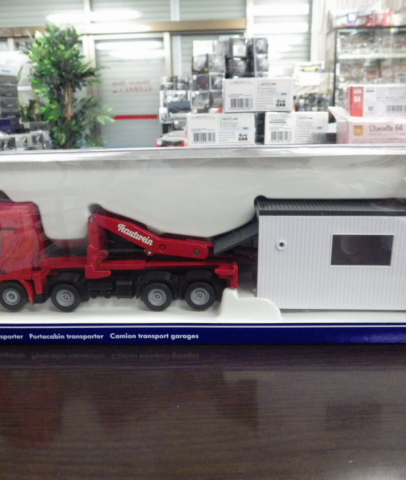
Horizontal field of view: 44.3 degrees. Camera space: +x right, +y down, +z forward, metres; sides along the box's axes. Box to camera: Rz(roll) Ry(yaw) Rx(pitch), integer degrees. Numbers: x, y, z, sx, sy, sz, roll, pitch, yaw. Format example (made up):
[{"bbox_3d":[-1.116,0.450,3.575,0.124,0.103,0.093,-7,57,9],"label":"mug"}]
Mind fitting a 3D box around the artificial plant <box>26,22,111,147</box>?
[{"bbox_3d":[-1.196,-1.122,4.759,0.820,1.700,0.800,-1,14,3],"label":"artificial plant"}]

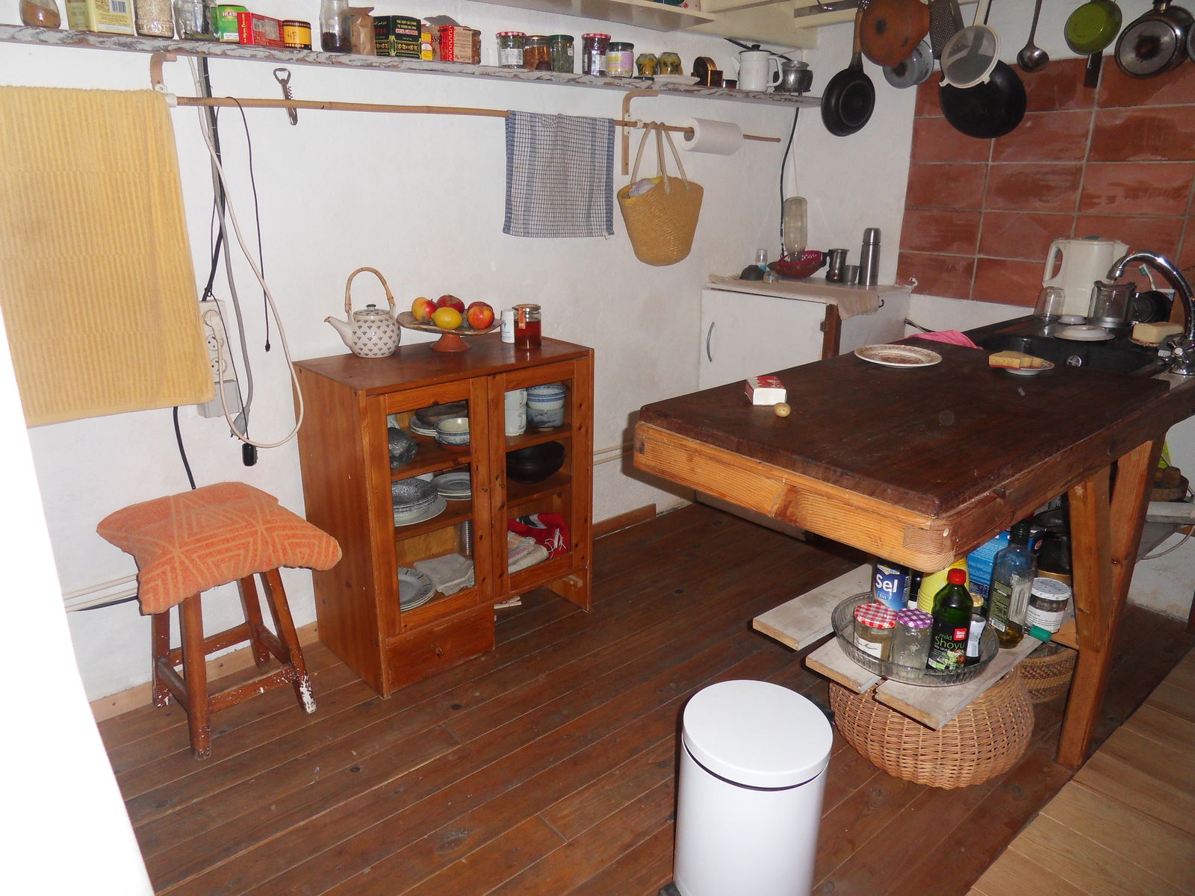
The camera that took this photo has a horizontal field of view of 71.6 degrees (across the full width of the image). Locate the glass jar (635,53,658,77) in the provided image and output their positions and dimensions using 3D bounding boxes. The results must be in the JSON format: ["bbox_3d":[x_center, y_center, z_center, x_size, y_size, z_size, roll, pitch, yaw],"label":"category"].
[{"bbox_3d":[0.157,-1.213,2.629,0.072,0.070,0.072,2,18,3],"label":"glass jar"}]

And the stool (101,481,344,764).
[{"bbox_3d":[-0.912,0.413,2.031,0.400,0.554,0.370,-15,24,-40],"label":"stool"}]

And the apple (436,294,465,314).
[{"bbox_3d":[-0.399,-0.383,2.256,0.077,0.068,0.077,1,19,0],"label":"apple"}]

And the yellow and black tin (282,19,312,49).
[{"bbox_3d":[-0.661,-0.909,1.825,0.061,0.058,0.061,-15,25,-40],"label":"yellow and black tin"}]

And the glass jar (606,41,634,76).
[{"bbox_3d":[0.067,-1.139,2.437,0.076,0.092,0.076,1,19,0],"label":"glass jar"}]

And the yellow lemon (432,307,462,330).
[{"bbox_3d":[-0.392,-0.339,2.165,0.080,0.060,0.062,-2,19,-10],"label":"yellow lemon"}]

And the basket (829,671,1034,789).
[{"bbox_3d":[0.763,0.581,1.916,0.441,0.277,0.441,-16,24,-39],"label":"basket"}]

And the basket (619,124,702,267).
[{"bbox_3d":[0.218,-0.858,2.823,0.400,0.469,0.190,-15,24,-40],"label":"basket"}]

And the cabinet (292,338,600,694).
[{"bbox_3d":[-0.393,0.138,2.300,0.691,0.800,0.362,-15,25,-40],"label":"cabinet"}]

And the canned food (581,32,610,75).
[{"bbox_3d":[-0.007,-1.179,2.484,0.085,0.120,0.085,1,18,0],"label":"canned food"}]

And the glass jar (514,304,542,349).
[{"bbox_3d":[-0.193,-0.335,2.283,0.078,0.116,0.078,1,19,0],"label":"glass jar"}]

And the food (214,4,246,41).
[{"bbox_3d":[-0.783,-0.907,1.781,0.073,0.080,0.055,-9,21,-25],"label":"food"}]

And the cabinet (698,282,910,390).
[{"bbox_3d":[0.770,-0.173,3.198,0.481,0.874,0.592,-16,24,-39],"label":"cabinet"}]

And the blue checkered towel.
[{"bbox_3d":[-0.105,-0.809,2.484,0.417,0.355,0.045,-16,24,-39],"label":"blue checkered towel"}]

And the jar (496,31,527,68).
[{"bbox_3d":[-0.237,-1.101,2.291,0.083,0.095,0.083,-1,18,-6],"label":"jar"}]

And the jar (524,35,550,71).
[{"bbox_3d":[-0.166,-1.088,2.287,0.076,0.094,0.076,0,19,0],"label":"jar"}]

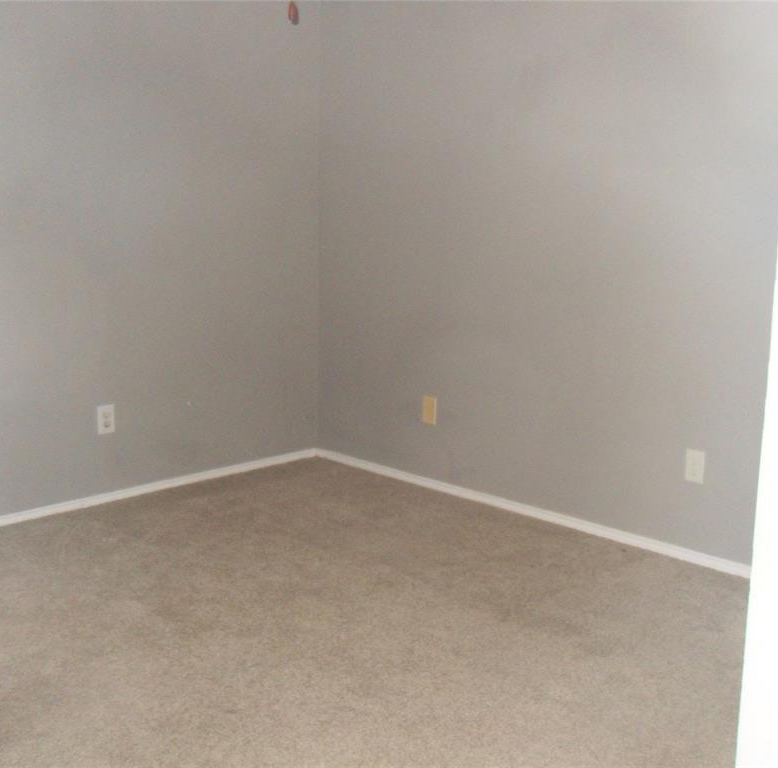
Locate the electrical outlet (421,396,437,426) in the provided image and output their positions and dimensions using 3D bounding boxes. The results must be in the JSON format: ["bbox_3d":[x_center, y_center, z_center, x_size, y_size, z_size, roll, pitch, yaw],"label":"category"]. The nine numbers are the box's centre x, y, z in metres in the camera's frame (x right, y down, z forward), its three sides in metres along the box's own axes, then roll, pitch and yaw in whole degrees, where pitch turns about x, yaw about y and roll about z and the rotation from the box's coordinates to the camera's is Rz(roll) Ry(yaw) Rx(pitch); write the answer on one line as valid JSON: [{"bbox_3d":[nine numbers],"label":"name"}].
[{"bbox_3d":[0.171,0.110,4.387,0.071,0.115,0.008,11,15,43],"label":"electrical outlet"}]

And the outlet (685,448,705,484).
[{"bbox_3d":[1.048,0.281,3.547,0.071,0.115,0.008,11,15,43],"label":"outlet"}]

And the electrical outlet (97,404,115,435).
[{"bbox_3d":[-1.117,0.139,4.088,0.008,0.115,0.071,11,15,43],"label":"electrical outlet"}]

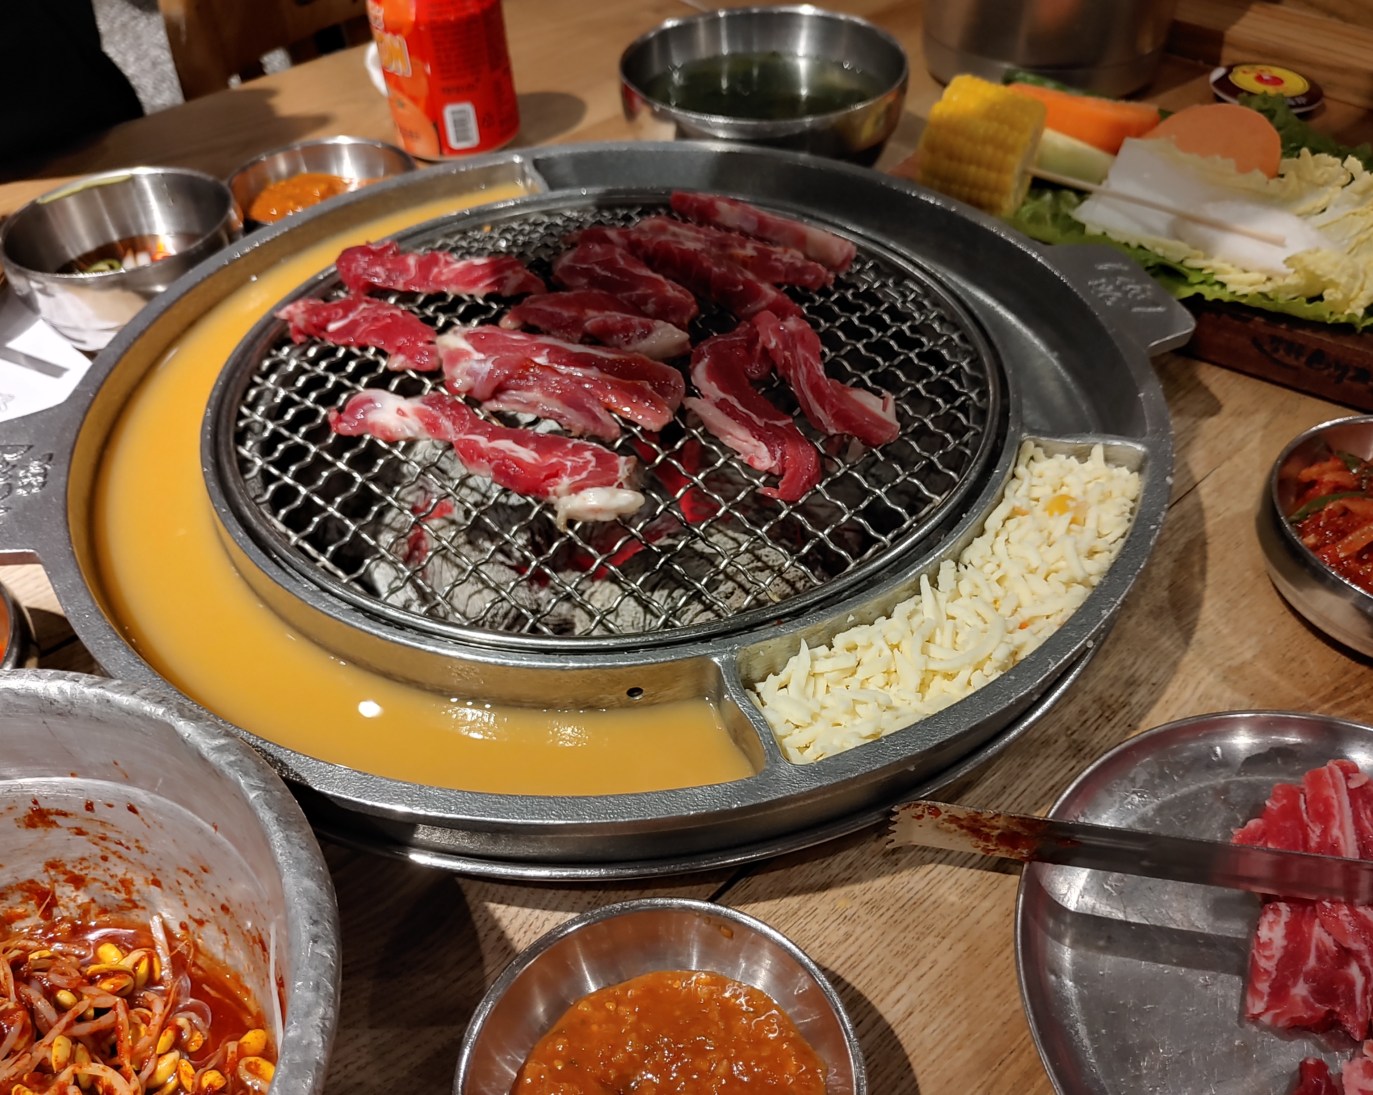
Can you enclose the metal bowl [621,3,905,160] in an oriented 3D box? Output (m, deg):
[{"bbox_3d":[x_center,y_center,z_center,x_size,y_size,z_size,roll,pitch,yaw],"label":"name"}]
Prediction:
[{"bbox_3d":[0.037,-0.210,0.538,0.137,0.057,0.137,-1,44,0],"label":"metal bowl"}]

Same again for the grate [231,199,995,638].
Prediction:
[{"bbox_3d":[-0.025,-0.061,0.388,0.259,0.010,0.259,-2,44,0],"label":"grate"}]

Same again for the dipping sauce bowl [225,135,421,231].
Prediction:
[{"bbox_3d":[-0.165,-0.157,0.507,0.080,0.031,0.080,-1,44,0],"label":"dipping sauce bowl"}]

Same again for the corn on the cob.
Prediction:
[{"bbox_3d":[0.128,-0.174,0.478,0.043,0.050,0.050,26,51,25],"label":"corn on the cob"}]

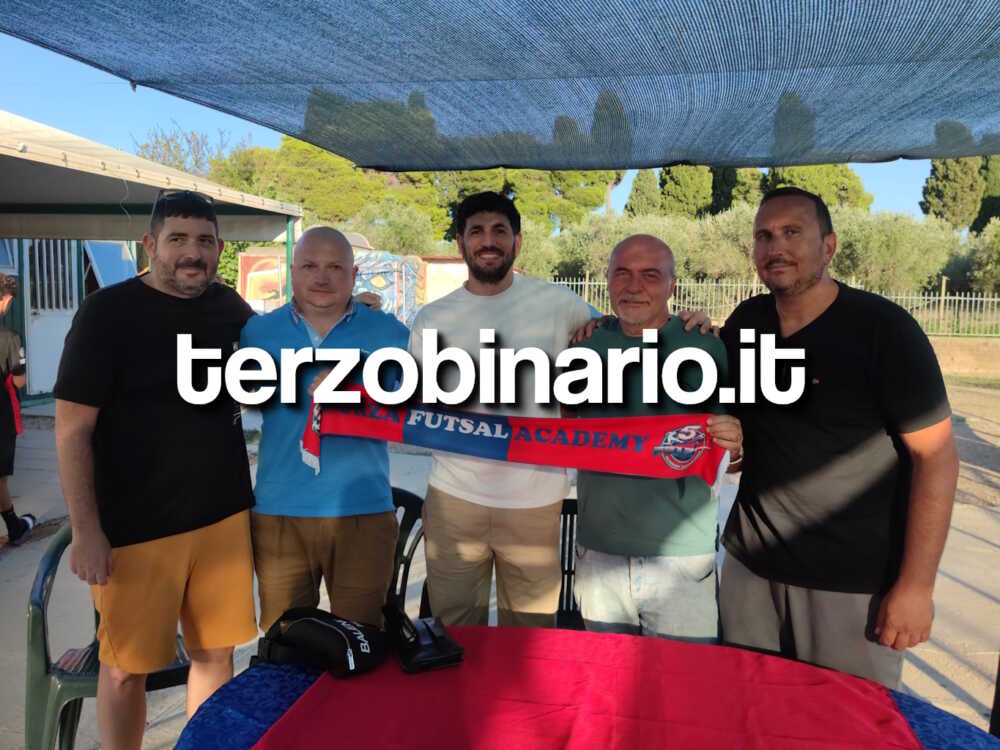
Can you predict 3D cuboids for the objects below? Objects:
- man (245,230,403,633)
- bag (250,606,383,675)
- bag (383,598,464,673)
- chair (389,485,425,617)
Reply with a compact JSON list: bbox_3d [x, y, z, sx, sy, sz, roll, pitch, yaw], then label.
[{"bbox_3d":[-0.508,0.410,2.030,0.540,1.670,0.370,0,5,-9],"label":"man"},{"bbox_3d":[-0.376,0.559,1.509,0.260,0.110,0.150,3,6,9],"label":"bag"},{"bbox_3d":[-0.169,0.566,1.557,0.145,0.100,0.155,-1,6,-23],"label":"bag"},{"bbox_3d":[-0.427,0.845,2.226,0.570,0.850,0.560,1,6,-6],"label":"chair"}]

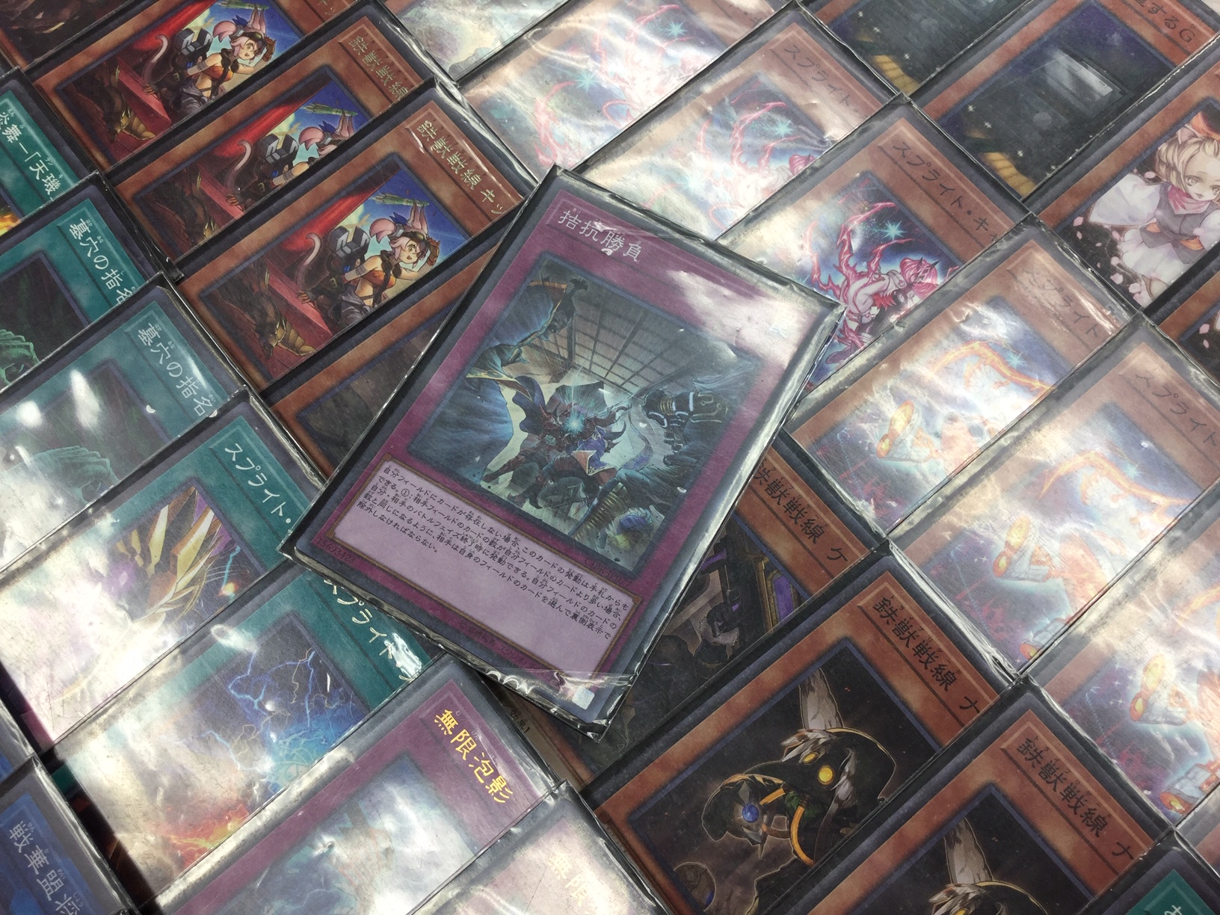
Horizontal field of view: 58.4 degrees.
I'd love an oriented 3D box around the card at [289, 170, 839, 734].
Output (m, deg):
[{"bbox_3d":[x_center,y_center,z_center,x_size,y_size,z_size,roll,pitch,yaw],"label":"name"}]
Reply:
[{"bbox_3d":[-0.007,-0.006,0.193,0.063,0.001,0.090,29,72,11],"label":"card"}]

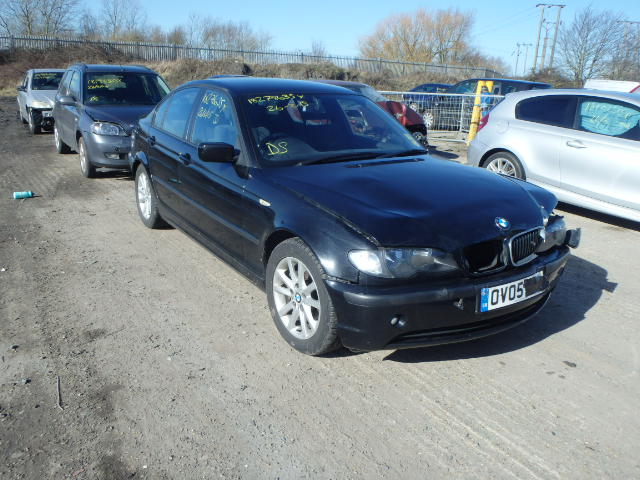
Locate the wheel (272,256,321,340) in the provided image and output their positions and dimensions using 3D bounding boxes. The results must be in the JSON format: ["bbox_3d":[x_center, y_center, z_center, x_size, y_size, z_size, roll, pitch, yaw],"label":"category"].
[{"bbox_3d":[-0.060,0.293,2.736,0.190,0.436,0.436,-12,22,-35],"label":"wheel"}]

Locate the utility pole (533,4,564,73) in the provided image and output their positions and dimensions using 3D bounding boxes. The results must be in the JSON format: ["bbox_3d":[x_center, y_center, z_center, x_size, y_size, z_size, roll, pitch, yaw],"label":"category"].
[{"bbox_3d":[21.844,-17.876,49.697,2.900,8.485,0.700,8,18,18],"label":"utility pole"}]

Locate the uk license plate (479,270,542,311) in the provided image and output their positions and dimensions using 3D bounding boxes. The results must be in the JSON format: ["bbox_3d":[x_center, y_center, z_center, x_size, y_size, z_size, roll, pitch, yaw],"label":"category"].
[{"bbox_3d":[0.973,0.249,2.573,0.520,0.111,0.020,-10,13,-33],"label":"uk license plate"}]

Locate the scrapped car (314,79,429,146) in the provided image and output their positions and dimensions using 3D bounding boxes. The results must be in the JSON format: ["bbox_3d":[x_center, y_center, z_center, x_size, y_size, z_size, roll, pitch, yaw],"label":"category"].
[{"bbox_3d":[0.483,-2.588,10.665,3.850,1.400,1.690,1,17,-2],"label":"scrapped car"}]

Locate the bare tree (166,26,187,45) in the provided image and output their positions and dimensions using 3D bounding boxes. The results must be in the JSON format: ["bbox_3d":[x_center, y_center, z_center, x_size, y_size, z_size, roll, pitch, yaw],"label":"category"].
[{"bbox_3d":[-12.994,-16.669,47.318,2.200,5.283,2.200,-3,18,-14],"label":"bare tree"}]

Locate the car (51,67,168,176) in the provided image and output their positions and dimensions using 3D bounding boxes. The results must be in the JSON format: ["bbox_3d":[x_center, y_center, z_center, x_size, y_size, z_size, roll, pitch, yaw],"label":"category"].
[{"bbox_3d":[-3.224,-2.045,8.434,1.700,1.530,3.925,-10,21,-32],"label":"car"}]

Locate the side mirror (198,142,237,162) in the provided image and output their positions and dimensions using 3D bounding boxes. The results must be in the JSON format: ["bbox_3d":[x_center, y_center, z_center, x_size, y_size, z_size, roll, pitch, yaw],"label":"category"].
[{"bbox_3d":[-0.634,-0.554,3.209,0.215,0.118,0.110,-10,21,-33],"label":"side mirror"}]

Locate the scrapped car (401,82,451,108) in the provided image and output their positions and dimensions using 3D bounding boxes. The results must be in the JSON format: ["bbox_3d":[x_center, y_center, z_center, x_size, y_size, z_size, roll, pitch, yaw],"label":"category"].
[{"bbox_3d":[5.206,-5.467,20.349,1.730,1.380,4.200,-9,21,-32],"label":"scrapped car"}]

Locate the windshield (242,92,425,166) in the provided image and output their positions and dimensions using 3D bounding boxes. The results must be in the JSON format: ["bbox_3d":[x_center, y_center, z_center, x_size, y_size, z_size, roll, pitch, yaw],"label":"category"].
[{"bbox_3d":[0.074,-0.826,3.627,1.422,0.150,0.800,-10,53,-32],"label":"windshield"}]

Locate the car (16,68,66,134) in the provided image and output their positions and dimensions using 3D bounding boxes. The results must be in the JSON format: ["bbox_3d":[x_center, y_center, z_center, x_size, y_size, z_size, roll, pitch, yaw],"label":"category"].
[{"bbox_3d":[-6.214,-3.409,12.496,1.720,1.420,4.000,-9,21,-32],"label":"car"}]

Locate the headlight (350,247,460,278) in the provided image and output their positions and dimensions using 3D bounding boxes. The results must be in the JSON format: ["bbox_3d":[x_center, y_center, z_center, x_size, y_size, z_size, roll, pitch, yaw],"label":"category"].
[{"bbox_3d":[0.373,0.111,2.328,0.520,0.155,0.240,-5,19,-20],"label":"headlight"}]

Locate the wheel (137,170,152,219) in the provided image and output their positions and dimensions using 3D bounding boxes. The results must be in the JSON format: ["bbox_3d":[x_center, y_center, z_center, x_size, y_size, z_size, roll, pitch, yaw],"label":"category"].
[{"bbox_3d":[-1.569,-0.421,4.883,0.190,0.436,0.436,-10,21,-32],"label":"wheel"}]

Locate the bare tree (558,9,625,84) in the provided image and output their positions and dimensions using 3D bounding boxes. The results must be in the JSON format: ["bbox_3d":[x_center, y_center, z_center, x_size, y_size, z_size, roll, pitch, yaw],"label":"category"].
[{"bbox_3d":[23.467,-16.811,45.030,6.300,7.900,6.000,1,17,0],"label":"bare tree"}]

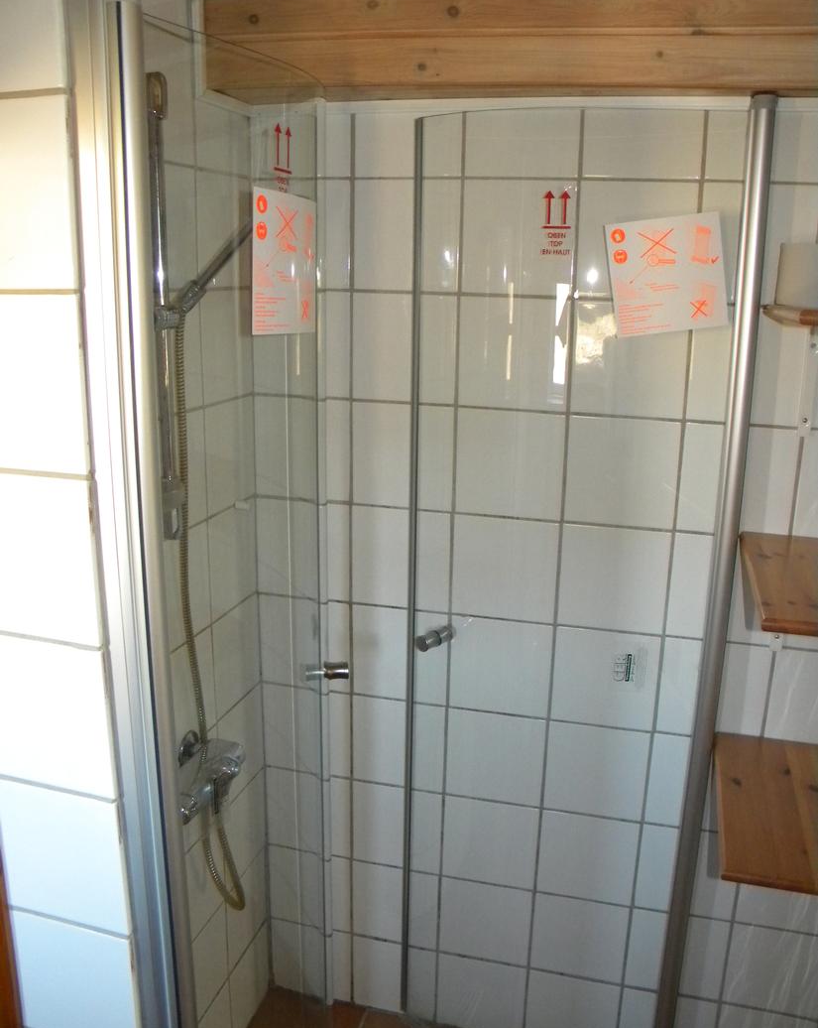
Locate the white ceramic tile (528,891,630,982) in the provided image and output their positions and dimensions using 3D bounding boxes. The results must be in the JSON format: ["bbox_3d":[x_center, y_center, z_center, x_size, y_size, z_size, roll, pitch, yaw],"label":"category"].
[{"bbox_3d":[0.357,0.882,1.839,0.197,0.197,0.012,5,15,13],"label":"white ceramic tile"}]

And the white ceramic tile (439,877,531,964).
[{"bbox_3d":[0.162,0.864,1.874,0.196,0.196,0.010,5,15,13],"label":"white ceramic tile"}]

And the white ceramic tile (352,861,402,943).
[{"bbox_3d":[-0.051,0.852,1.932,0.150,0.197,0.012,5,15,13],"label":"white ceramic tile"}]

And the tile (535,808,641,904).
[{"bbox_3d":[0.360,0.691,1.777,0.196,0.196,0.010,5,15,13],"label":"tile"}]

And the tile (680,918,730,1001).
[{"bbox_3d":[0.546,0.896,1.801,0.196,0.196,0.010,5,16,13],"label":"tile"}]

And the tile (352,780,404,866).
[{"bbox_3d":[-0.024,0.665,1.874,0.196,0.196,0.010,5,16,13],"label":"tile"}]

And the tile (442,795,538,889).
[{"bbox_3d":[0.169,0.681,1.832,0.197,0.197,0.012,5,15,13],"label":"tile"}]

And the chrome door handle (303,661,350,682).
[{"bbox_3d":[-0.144,0.273,1.530,0.078,0.031,0.031,-1,15,-6],"label":"chrome door handle"}]

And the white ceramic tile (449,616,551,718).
[{"bbox_3d":[0.178,0.297,1.730,0.197,0.197,0.012,5,15,13],"label":"white ceramic tile"}]

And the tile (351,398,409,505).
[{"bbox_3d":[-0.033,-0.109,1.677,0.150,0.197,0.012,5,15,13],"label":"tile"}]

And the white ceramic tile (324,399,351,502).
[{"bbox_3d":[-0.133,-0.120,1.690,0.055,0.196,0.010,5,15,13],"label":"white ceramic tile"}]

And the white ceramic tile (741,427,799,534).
[{"bbox_3d":[0.570,-0.059,1.532,0.196,0.196,0.010,5,16,13],"label":"white ceramic tile"}]

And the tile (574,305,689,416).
[{"bbox_3d":[0.380,-0.268,1.523,0.196,0.196,0.010,5,16,13],"label":"tile"}]

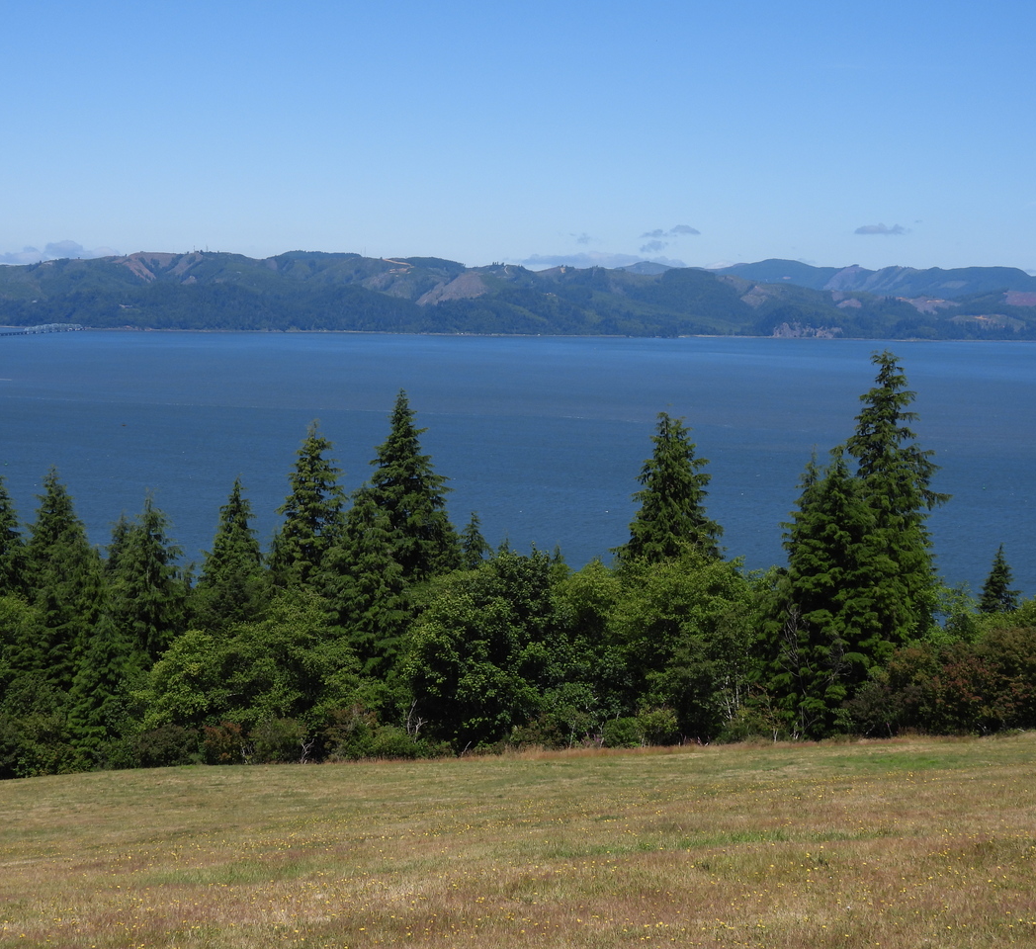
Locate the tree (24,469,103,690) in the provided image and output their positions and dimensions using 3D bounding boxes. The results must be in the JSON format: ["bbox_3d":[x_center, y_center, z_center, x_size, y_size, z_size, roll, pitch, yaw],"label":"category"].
[{"bbox_3d":[-17.849,4.992,79.000,3.360,10.360,3.190,0,5,0],"label":"tree"}]

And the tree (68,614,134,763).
[{"bbox_3d":[-14.715,7.558,71.000,2.370,5.280,2.260,0,5,0],"label":"tree"}]

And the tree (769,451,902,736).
[{"bbox_3d":[12.015,4.540,76.000,5.010,10.780,4.760,0,5,0],"label":"tree"}]

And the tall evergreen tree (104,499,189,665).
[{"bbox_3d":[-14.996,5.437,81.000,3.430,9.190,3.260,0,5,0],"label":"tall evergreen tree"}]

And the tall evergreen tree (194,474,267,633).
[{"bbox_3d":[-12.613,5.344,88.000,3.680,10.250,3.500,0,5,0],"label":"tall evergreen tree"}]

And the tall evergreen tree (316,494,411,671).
[{"bbox_3d":[-6.117,5.330,80.000,3.730,9.160,3.540,0,5,0],"label":"tall evergreen tree"}]

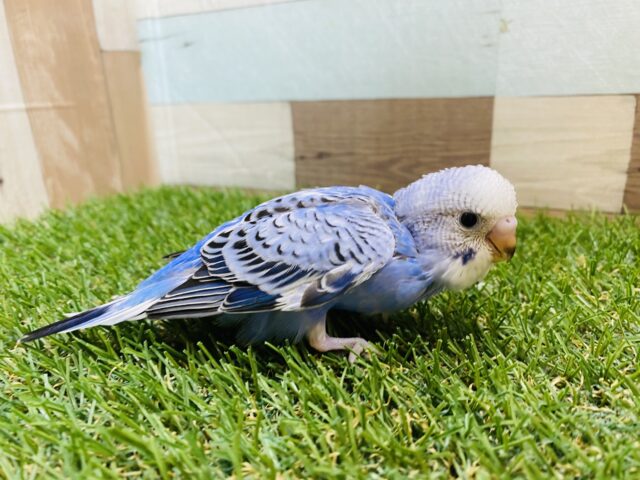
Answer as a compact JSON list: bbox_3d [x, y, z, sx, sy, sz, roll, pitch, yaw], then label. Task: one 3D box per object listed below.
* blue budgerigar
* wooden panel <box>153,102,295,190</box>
[{"bbox_3d":[-0.019,0.007,0.146,0.155,0.056,0.042,-2,17,1],"label":"blue budgerigar"},{"bbox_3d":[-0.076,-0.075,0.381,0.130,0.066,0.010,6,19,24],"label":"wooden panel"}]

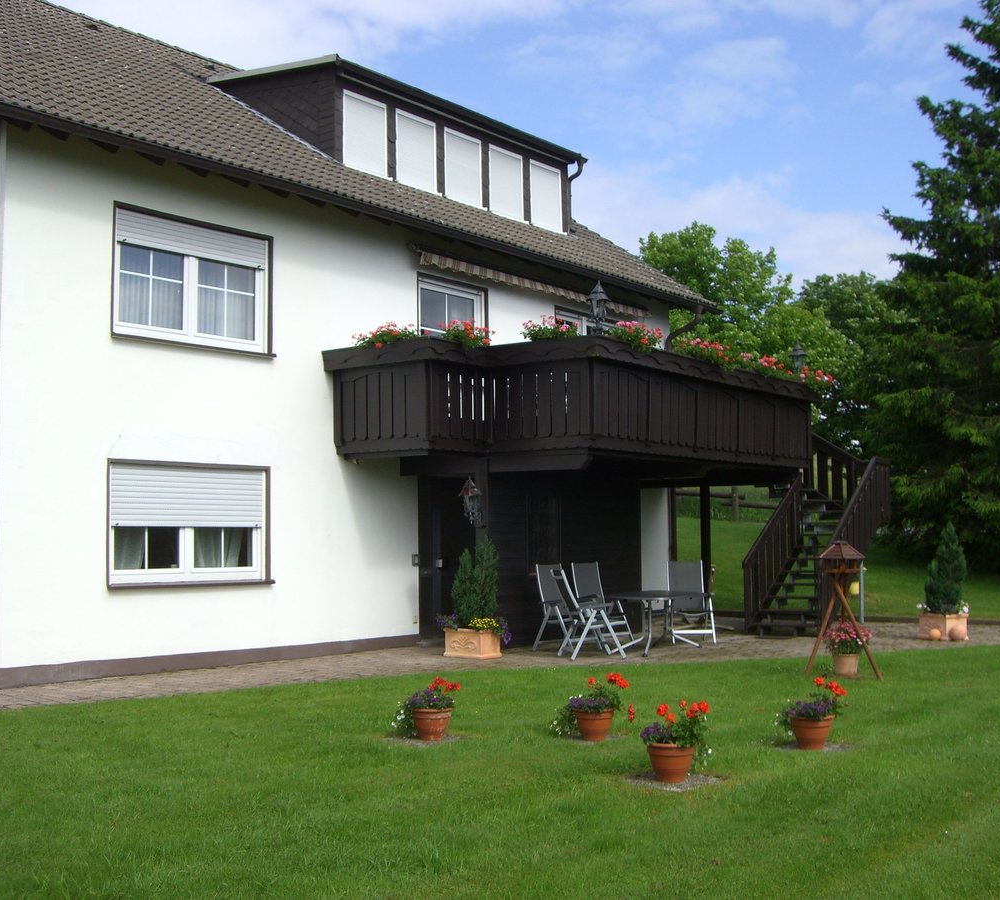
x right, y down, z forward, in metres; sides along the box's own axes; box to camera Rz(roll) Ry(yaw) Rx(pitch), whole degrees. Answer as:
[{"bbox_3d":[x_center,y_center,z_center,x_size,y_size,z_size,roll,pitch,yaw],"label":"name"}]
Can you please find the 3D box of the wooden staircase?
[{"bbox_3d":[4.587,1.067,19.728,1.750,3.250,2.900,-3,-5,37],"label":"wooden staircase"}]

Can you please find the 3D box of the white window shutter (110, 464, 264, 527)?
[{"bbox_3d":[-3.430,0.532,14.656,0.050,0.670,2.100,-3,-5,37],"label":"white window shutter"}]

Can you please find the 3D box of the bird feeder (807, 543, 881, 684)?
[{"bbox_3d":[3.574,1.648,13.810,0.800,1.420,0.740,-1,-4,14],"label":"bird feeder"}]

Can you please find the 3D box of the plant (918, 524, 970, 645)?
[{"bbox_3d":[6.192,1.842,18.480,0.530,1.620,0.530,2,-5,-34],"label":"plant"}]

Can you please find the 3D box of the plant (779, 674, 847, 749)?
[{"bbox_3d":[2.315,1.940,9.792,0.500,0.530,0.460,-2,-5,14],"label":"plant"}]

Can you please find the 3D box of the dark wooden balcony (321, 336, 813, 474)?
[{"bbox_3d":[1.331,-0.431,18.167,3.220,1.420,7.250,-3,-5,37],"label":"dark wooden balcony"}]

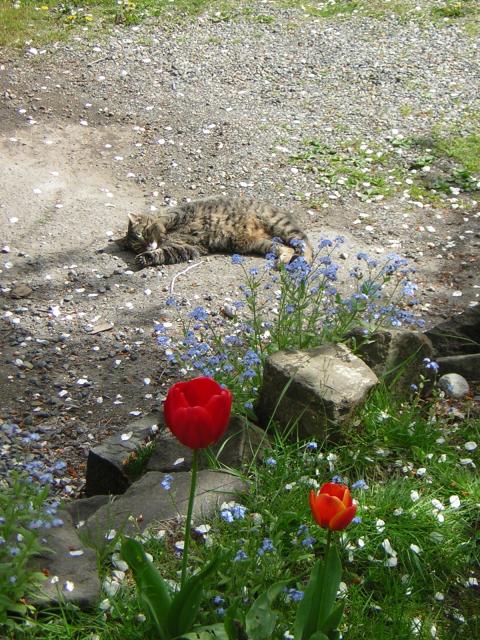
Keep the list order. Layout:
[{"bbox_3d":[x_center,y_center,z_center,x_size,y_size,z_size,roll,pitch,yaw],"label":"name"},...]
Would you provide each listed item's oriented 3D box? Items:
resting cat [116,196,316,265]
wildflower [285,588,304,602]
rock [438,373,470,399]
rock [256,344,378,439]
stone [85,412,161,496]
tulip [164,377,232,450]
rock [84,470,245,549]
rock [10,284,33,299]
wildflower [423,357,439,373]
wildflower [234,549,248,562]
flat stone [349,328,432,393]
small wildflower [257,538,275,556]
[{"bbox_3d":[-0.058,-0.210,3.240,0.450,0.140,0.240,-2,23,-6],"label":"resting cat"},{"bbox_3d":[0.066,0.333,1.653,0.022,0.014,0.020,0,25,0],"label":"wildflower"},{"bbox_3d":[0.351,0.107,2.236,0.050,0.036,0.044,0,25,0],"label":"rock"},{"bbox_3d":[0.122,0.108,2.169,0.155,0.105,0.145,9,26,18],"label":"rock"},{"bbox_3d":[-0.183,0.212,2.190,0.100,0.080,0.170,15,27,32],"label":"stone"},{"bbox_3d":[-0.043,0.099,1.430,0.070,0.070,0.068,0,25,0],"label":"tulip"},{"bbox_3d":[-0.100,0.264,1.894,0.205,0.060,0.125,-11,27,-23],"label":"rock"},{"bbox_3d":[-0.417,-0.054,2.611,0.040,0.014,0.034,0,25,0],"label":"rock"},{"bbox_3d":[0.318,0.074,2.280,0.025,0.022,0.025,0,22,0],"label":"wildflower"},{"bbox_3d":[0.002,0.300,1.746,0.017,0.014,0.016,0,25,0],"label":"wildflower"},{"bbox_3d":[0.272,0.073,2.460,0.148,0.110,0.130,-4,23,-9],"label":"flat stone"},{"bbox_3d":[0.032,0.288,1.730,0.021,0.020,0.021,0,22,0],"label":"small wildflower"}]

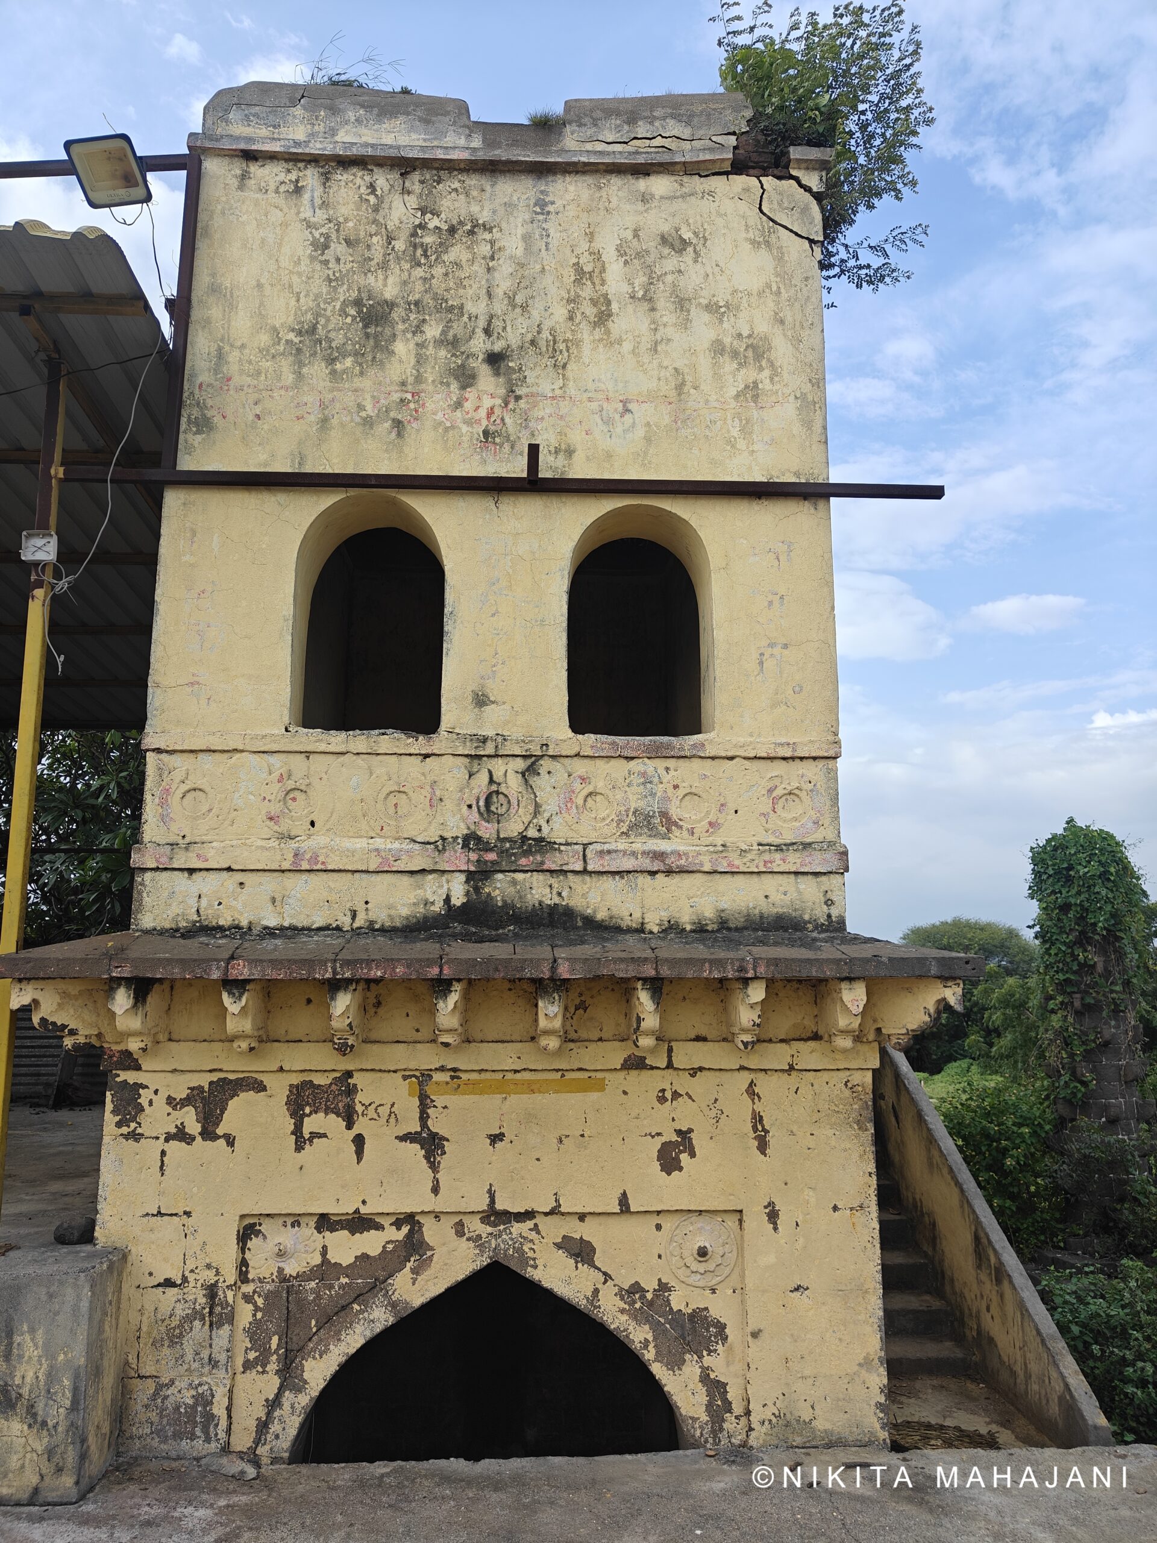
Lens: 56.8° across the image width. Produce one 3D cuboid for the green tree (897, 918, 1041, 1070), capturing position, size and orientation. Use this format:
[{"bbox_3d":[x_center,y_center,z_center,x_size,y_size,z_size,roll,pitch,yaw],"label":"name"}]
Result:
[{"bbox_3d":[9.287,5.670,25.415,4.200,4.400,4.000,0,-9,0],"label":"green tree"}]

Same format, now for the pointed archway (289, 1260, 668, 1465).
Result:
[{"bbox_3d":[-0.338,2.163,4.013,1.387,0.677,0.250,0,-9,-2],"label":"pointed archway"}]

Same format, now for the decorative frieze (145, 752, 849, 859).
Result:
[{"bbox_3d":[-0.338,0.142,4.357,2.818,0.452,0.120,0,-9,-2],"label":"decorative frieze"}]

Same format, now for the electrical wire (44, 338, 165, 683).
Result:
[{"bbox_3d":[-1.963,-1.131,4.387,0.422,1.500,0.150,0,-9,-2],"label":"electrical wire"}]

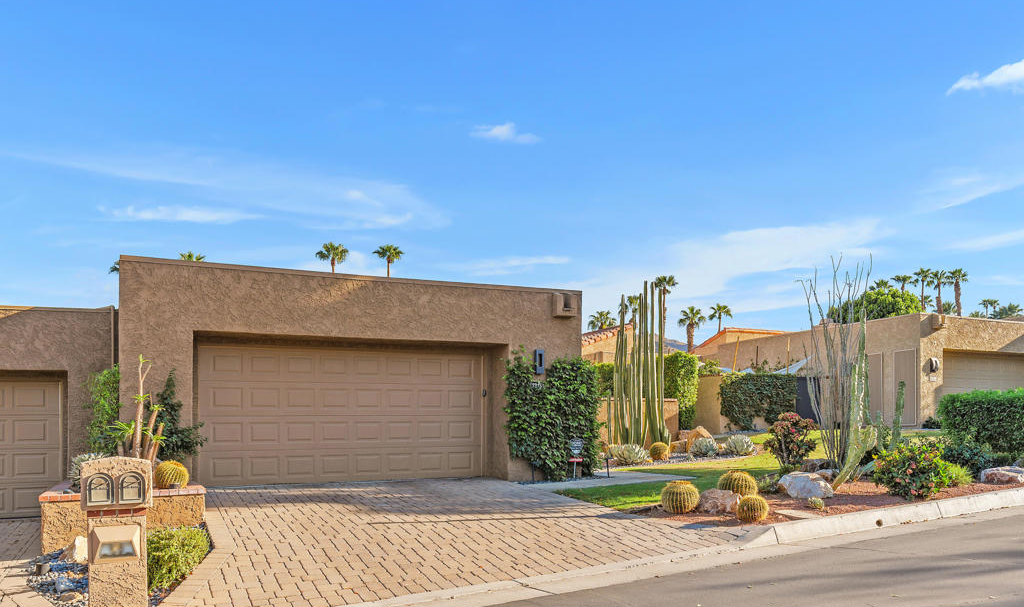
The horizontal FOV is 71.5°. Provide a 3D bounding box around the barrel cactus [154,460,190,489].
[{"bbox_3d":[-4.347,2.192,9.100,0.440,0.370,0.440,0,-4,0],"label":"barrel cactus"}]

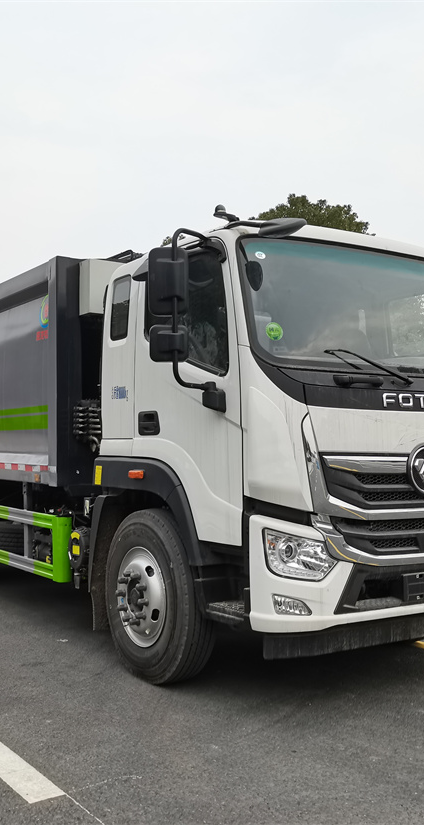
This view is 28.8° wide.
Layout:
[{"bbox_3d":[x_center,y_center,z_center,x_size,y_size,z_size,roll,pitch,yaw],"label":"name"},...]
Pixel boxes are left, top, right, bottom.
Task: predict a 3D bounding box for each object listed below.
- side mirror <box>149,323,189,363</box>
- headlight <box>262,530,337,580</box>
[{"bbox_3d":[-0.213,-0.338,4.077,0.193,0.190,0.100,0,-3,-9],"label":"side mirror"},{"bbox_3d":[0.434,0.704,4.061,0.390,0.265,0.170,2,-3,-33],"label":"headlight"}]

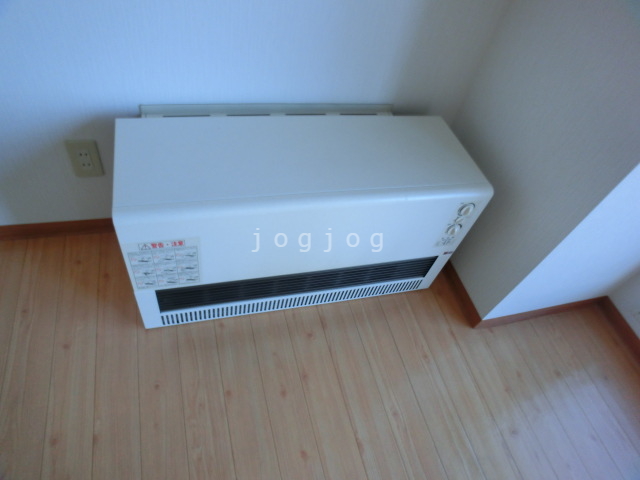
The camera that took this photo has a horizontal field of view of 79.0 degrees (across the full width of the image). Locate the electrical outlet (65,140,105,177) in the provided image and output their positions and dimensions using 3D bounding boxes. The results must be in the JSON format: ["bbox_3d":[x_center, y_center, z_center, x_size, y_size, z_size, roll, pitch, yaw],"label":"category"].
[{"bbox_3d":[-0.606,-0.212,1.006,0.071,0.120,0.010,-6,54,-18],"label":"electrical outlet"}]

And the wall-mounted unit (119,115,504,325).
[{"bbox_3d":[-0.055,-0.069,1.143,0.906,0.460,0.336,-6,51,-18],"label":"wall-mounted unit"}]

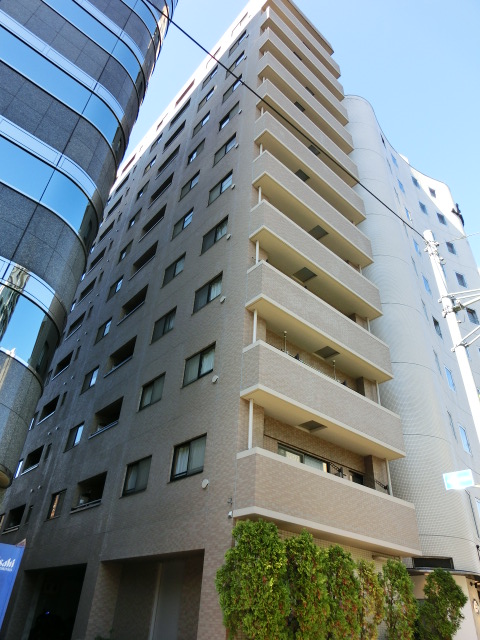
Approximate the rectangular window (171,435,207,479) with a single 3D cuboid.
[{"bbox_3d":[-1.388,3.744,12.038,0.150,1.004,1.543,29,-43,-31],"label":"rectangular window"}]

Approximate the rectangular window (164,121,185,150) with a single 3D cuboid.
[{"bbox_3d":[-4.418,-12.348,30.013,0.200,0.863,2.411,29,-44,-30],"label":"rectangular window"}]

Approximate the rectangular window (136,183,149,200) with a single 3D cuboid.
[{"bbox_3d":[-6.547,-8.811,30.254,0.150,1.005,1.405,29,-44,-30],"label":"rectangular window"}]

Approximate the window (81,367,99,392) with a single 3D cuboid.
[{"bbox_3d":[-7.160,2.880,21.277,0.150,1.005,1.497,29,-43,-31],"label":"window"}]

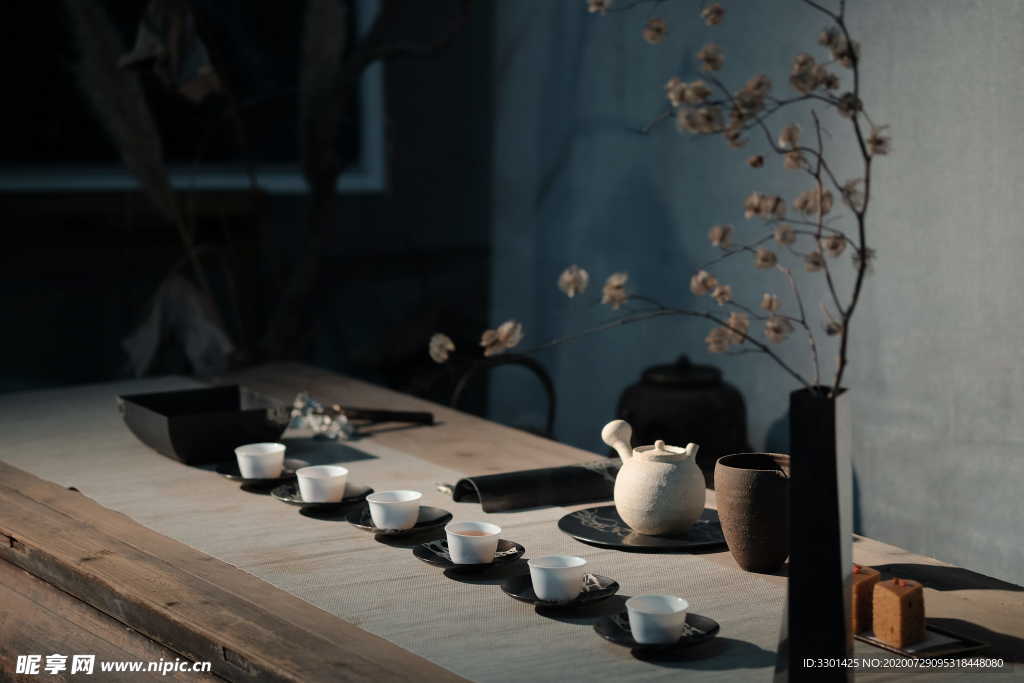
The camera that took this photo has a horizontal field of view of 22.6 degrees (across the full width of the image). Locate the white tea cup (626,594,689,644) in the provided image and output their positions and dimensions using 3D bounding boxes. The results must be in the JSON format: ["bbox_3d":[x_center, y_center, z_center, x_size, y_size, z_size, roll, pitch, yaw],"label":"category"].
[{"bbox_3d":[0.138,0.265,2.431,0.059,0.035,0.059,0,10,0],"label":"white tea cup"}]

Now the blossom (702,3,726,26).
[{"bbox_3d":[0.179,-0.291,2.280,0.021,0.021,0.020,1,10,4],"label":"blossom"}]

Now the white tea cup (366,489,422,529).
[{"bbox_3d":[-0.131,0.190,2.863,0.062,0.033,0.062,0,10,0],"label":"white tea cup"}]

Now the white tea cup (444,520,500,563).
[{"bbox_3d":[-0.041,0.215,2.721,0.060,0.035,0.060,0,10,0],"label":"white tea cup"}]

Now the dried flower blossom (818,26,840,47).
[{"bbox_3d":[0.285,-0.273,2.300,0.020,0.020,0.019,1,10,7],"label":"dried flower blossom"}]

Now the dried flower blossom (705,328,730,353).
[{"bbox_3d":[0.188,-0.002,2.340,0.024,0.024,0.023,1,10,5],"label":"dried flower blossom"}]

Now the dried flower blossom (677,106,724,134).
[{"bbox_3d":[0.167,-0.196,2.270,0.043,0.025,0.031,1,10,4],"label":"dried flower blossom"}]

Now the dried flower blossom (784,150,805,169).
[{"bbox_3d":[0.247,-0.160,2.250,0.018,0.017,0.016,1,10,6],"label":"dried flower blossom"}]

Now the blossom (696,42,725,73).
[{"bbox_3d":[0.172,-0.247,2.220,0.023,0.025,0.022,1,10,4],"label":"blossom"}]

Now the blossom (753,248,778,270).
[{"bbox_3d":[0.232,-0.076,2.340,0.024,0.018,0.020,1,10,6],"label":"blossom"}]

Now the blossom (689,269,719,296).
[{"bbox_3d":[0.175,-0.054,2.340,0.027,0.026,0.025,1,10,4],"label":"blossom"}]

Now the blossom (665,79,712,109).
[{"bbox_3d":[0.157,-0.220,2.270,0.043,0.027,0.031,1,10,4],"label":"blossom"}]

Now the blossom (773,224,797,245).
[{"bbox_3d":[0.249,-0.098,2.340,0.022,0.018,0.019,1,10,6],"label":"blossom"}]

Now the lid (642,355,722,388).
[{"bbox_3d":[0.242,0.037,3.647,0.111,0.040,0.111,0,10,0],"label":"lid"}]

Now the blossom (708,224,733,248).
[{"bbox_3d":[0.184,-0.093,2.270,0.020,0.020,0.019,1,10,5],"label":"blossom"}]

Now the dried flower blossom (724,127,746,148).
[{"bbox_3d":[0.199,-0.182,2.280,0.020,0.020,0.019,1,10,5],"label":"dried flower blossom"}]

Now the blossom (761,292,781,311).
[{"bbox_3d":[0.229,-0.035,2.270,0.017,0.017,0.016,1,10,6],"label":"blossom"}]

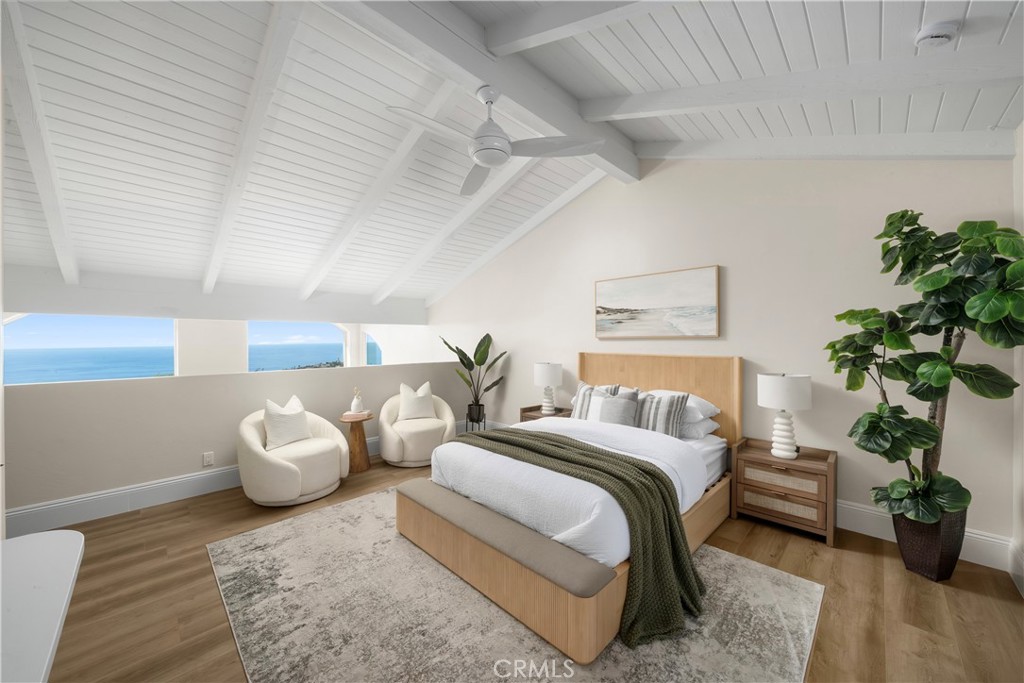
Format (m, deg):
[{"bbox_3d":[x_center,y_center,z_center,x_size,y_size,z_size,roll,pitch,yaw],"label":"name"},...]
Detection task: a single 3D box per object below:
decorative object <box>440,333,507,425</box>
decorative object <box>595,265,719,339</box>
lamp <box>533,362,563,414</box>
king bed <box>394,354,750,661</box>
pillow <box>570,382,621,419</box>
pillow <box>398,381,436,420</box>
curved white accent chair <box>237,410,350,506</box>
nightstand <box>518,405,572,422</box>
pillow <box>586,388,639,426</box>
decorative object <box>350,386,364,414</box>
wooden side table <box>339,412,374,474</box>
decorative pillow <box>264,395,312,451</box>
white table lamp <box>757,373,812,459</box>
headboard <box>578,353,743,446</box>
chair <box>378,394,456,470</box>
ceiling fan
[{"bbox_3d":[-0.533,0.499,5.124,0.880,1.261,0.620,0,0,-12],"label":"decorative object"},{"bbox_3d":[1.424,-0.365,3.792,1.274,0.647,0.042,0,0,45],"label":"decorative object"},{"bbox_3d":[0.438,0.570,4.466,0.345,0.625,0.345,0,0,0],"label":"lamp"},{"bbox_3d":[0.573,0.766,2.982,1.757,1.268,2.356,0,0,45],"label":"king bed"},{"bbox_3d":[0.828,0.633,3.664,0.480,0.460,0.160,0,-25,43],"label":"pillow"},{"bbox_3d":[-1.183,0.741,4.606,0.470,0.460,0.170,0,-15,-21],"label":"pillow"},{"bbox_3d":[-2.050,1.045,3.544,0.870,0.770,0.900,0,0,20],"label":"curved white accent chair"},{"bbox_3d":[0.451,1.133,4.513,0.610,0.585,0.370,0,1,43],"label":"nightstand"},{"bbox_3d":[0.931,0.635,3.399,0.470,0.440,0.160,0,-25,43],"label":"pillow"},{"bbox_3d":[-1.735,0.653,4.146,0.120,0.285,0.120,0,0,20],"label":"decorative object"},{"bbox_3d":[-1.702,1.117,4.074,0.345,0.567,0.345,0,0,-22],"label":"wooden side table"},{"bbox_3d":[-2.176,0.773,3.610,0.160,0.490,0.490,-15,-4,18],"label":"decorative pillow"},{"bbox_3d":[2.134,0.579,2.903,0.345,0.650,0.345,0,1,43],"label":"white table lamp"},{"bbox_3d":[1.400,0.773,3.742,1.600,1.280,0.150,0,1,43],"label":"headboard"},{"bbox_3d":[-1.150,1.046,4.466,0.880,0.707,0.840,0,0,-24],"label":"chair"},{"bbox_3d":[-0.015,-1.434,2.452,1.220,0.521,1.360,0,0,12],"label":"ceiling fan"}]

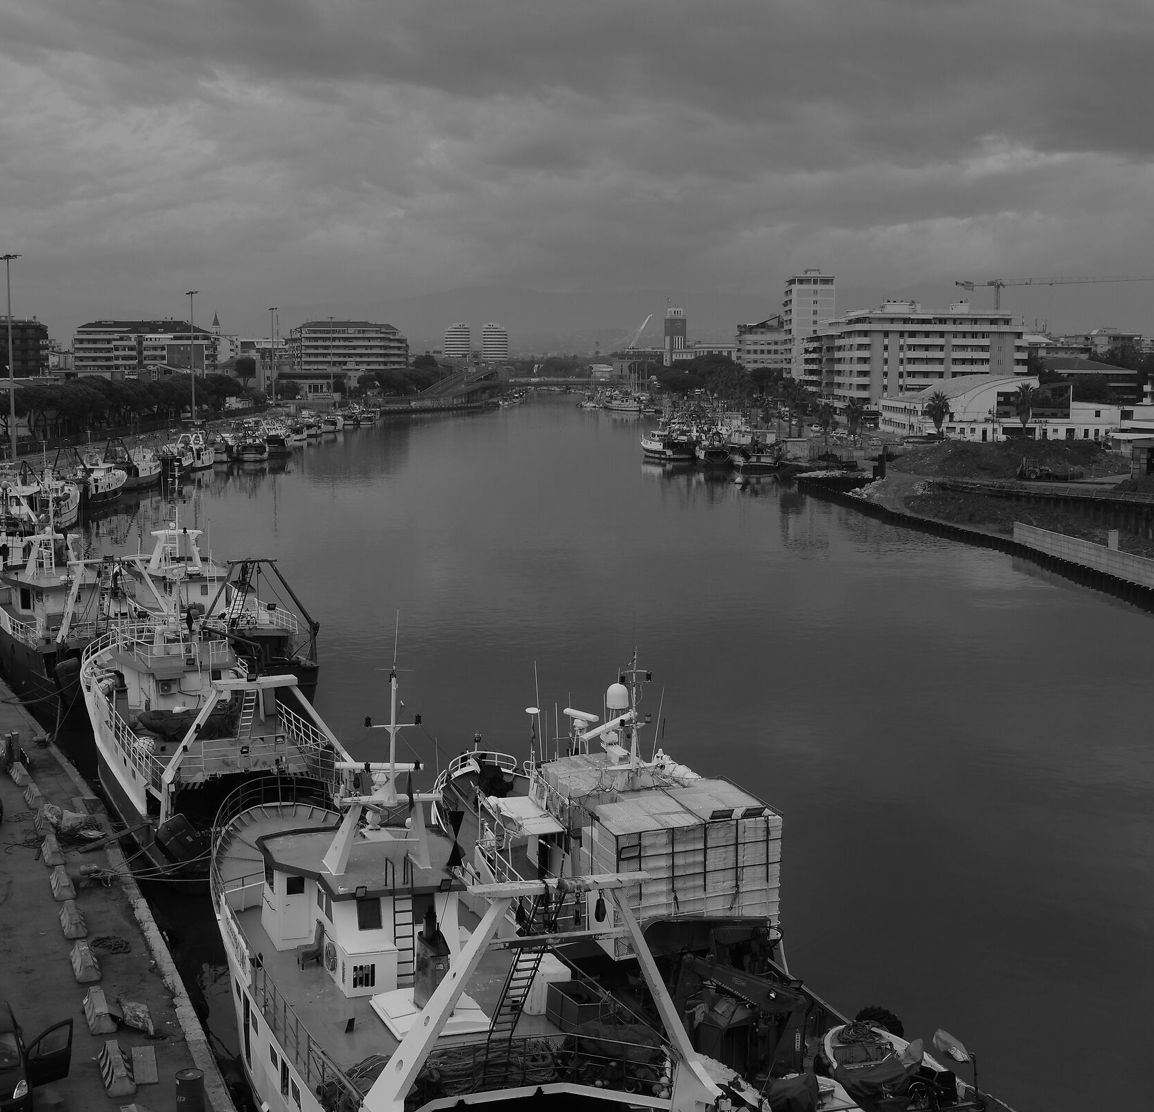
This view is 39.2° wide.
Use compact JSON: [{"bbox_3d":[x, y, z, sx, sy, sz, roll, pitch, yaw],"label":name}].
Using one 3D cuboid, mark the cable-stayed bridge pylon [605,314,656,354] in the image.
[{"bbox_3d":[65.314,-273.592,2031.770,62.000,57.000,12.000,0,7,0],"label":"cable-stayed bridge pylon"}]

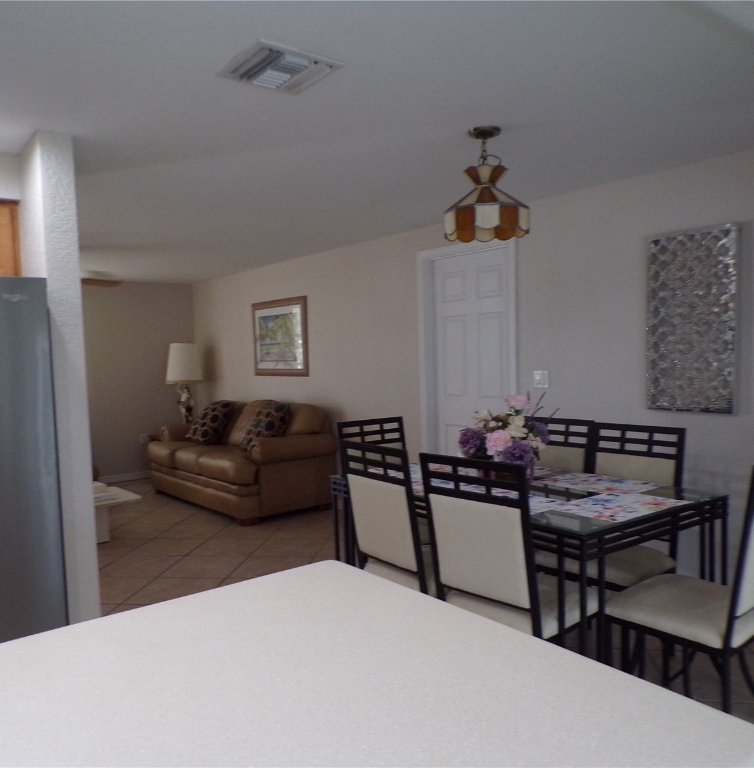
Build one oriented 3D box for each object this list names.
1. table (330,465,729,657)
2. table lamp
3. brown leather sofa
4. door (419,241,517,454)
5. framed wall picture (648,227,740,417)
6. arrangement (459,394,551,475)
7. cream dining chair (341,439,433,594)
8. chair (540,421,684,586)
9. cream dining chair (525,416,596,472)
[{"bbox_3d":[0.603,0.839,3.248,0.910,0.755,1.540,-3,3,-36],"label":"table"},{"bbox_3d":[-2.158,0.010,8.024,0.400,0.940,0.400,-4,3,-37],"label":"table lamp"},{"bbox_3d":[-1.321,0.646,6.718,0.950,0.910,2.040,-4,3,-37],"label":"brown leather sofa"},{"bbox_3d":[0.641,0.088,4.973,0.100,2.090,0.930,-4,3,-37],"label":"door"},{"bbox_3d":[1.595,-0.312,3.604,0.050,0.896,0.463,-4,3,-37],"label":"framed wall picture"},{"bbox_3d":[0.574,0.250,3.222,0.380,0.425,0.420,-4,3,-37],"label":"arrangement"},{"bbox_3d":[0.193,0.735,3.053,0.540,1.003,0.445,-4,3,-37],"label":"cream dining chair"},{"bbox_3d":[1.036,0.708,3.162,0.540,1.003,0.445,-4,4,-40],"label":"chair"},{"bbox_3d":[0.755,0.696,3.564,0.540,1.003,0.445,-4,4,-39],"label":"cream dining chair"}]

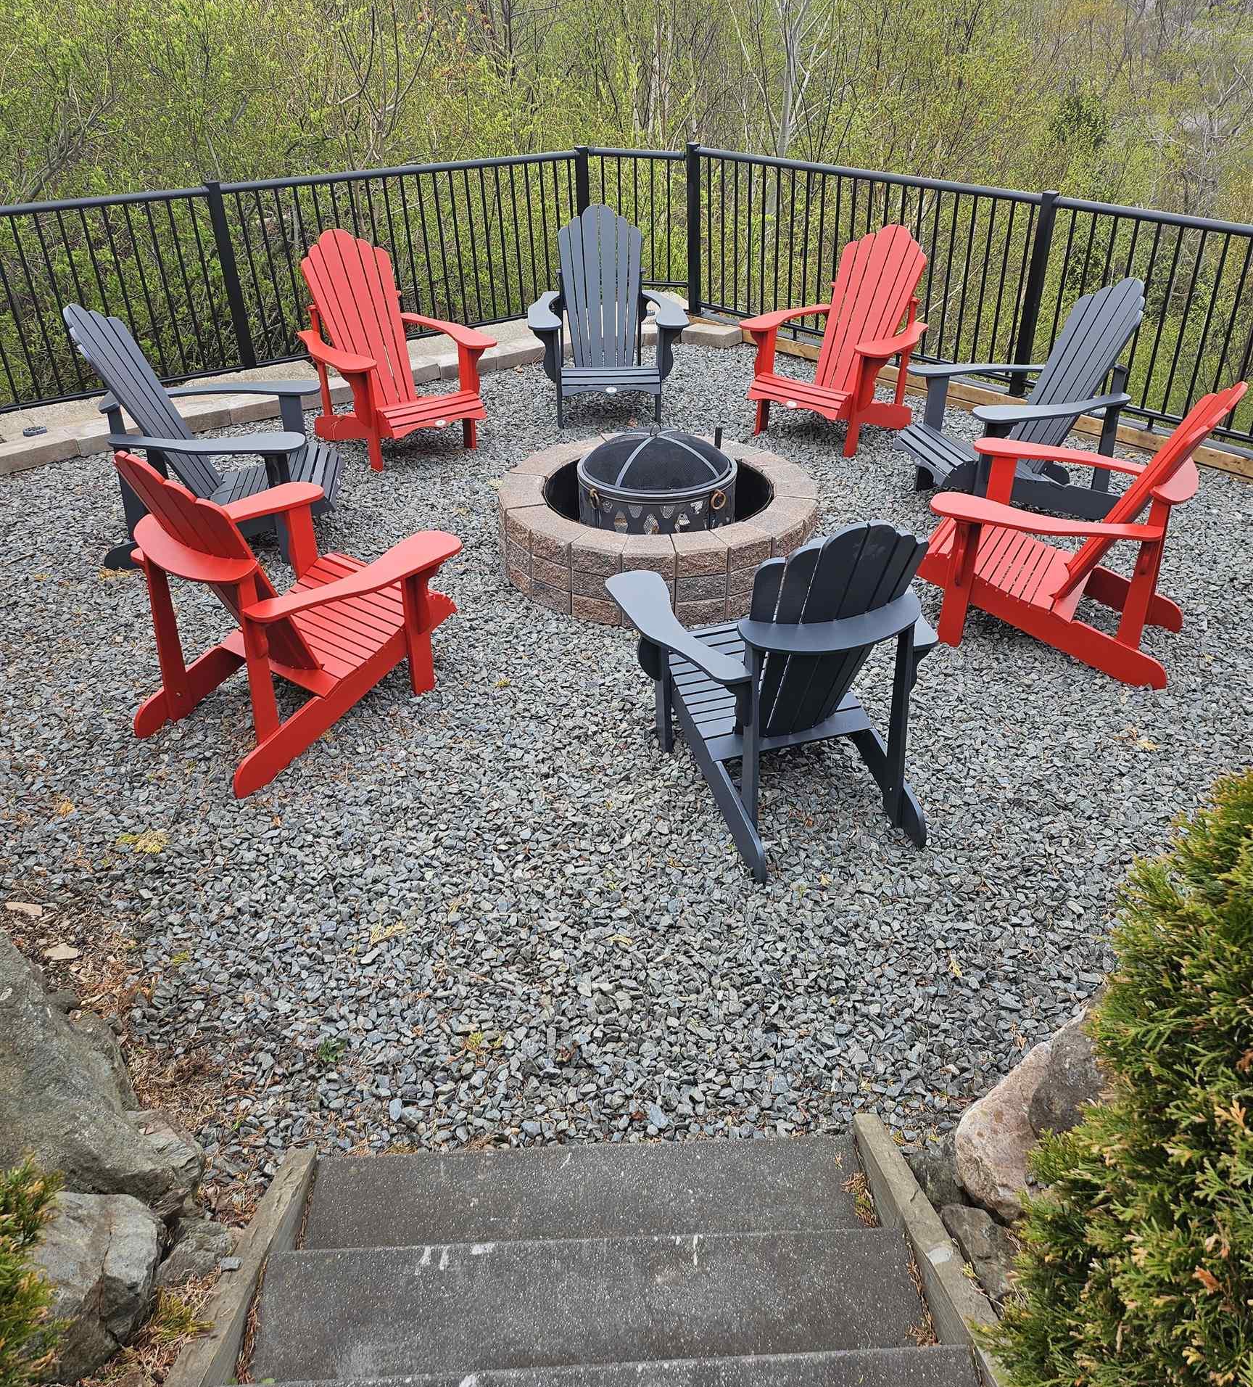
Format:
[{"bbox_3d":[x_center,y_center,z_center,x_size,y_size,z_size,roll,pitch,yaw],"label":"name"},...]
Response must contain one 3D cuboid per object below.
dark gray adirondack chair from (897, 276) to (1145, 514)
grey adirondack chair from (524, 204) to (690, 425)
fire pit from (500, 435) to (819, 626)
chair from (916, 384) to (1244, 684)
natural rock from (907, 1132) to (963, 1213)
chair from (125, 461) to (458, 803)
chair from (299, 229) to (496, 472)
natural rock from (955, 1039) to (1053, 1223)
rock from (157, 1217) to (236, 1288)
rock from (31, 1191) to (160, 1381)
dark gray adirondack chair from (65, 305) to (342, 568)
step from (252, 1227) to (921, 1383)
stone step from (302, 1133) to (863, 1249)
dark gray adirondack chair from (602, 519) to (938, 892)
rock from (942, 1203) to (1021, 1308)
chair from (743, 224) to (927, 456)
[{"bbox_3d":[1.806,-1.349,5.300,0.930,1.020,0.800,-7,33,-10],"label":"dark gray adirondack chair"},{"bbox_3d":[-0.119,-2.095,6.461,0.840,1.030,0.970,-3,33,-4],"label":"grey adirondack chair"},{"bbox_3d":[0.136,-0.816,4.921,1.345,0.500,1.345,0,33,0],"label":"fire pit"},{"bbox_3d":[1.605,-0.677,4.196,0.930,1.020,0.800,15,36,23],"label":"chair"},{"bbox_3d":[0.636,0.983,2.388,0.160,0.140,0.180,-1,34,1],"label":"natural rock"},{"bbox_3d":[-1.091,-0.404,3.723,0.840,1.030,0.970,22,39,30],"label":"chair"},{"bbox_3d":[-1.220,-1.752,5.906,0.840,1.030,0.970,-23,39,-31],"label":"chair"},{"bbox_3d":[0.782,0.858,2.288,0.230,0.250,0.300,-1,34,1],"label":"natural rock"},{"bbox_3d":[-0.790,1.028,2.129,0.165,0.120,0.150,0,33,0],"label":"rock"},{"bbox_3d":[-0.879,0.978,1.913,0.250,0.250,0.270,-1,34,1],"label":"rock"},{"bbox_3d":[-1.738,-1.108,4.859,0.930,1.020,0.800,-5,33,-7],"label":"dark gray adirondack chair"},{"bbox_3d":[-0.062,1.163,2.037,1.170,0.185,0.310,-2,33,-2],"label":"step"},{"bbox_3d":[-0.071,1.105,2.361,1.150,0.150,0.340,-2,34,-2],"label":"stone step"},{"bbox_3d":[0.464,-0.188,3.437,0.840,1.030,0.970,-10,34,-15],"label":"dark gray adirondack chair"},{"bbox_3d":[0.663,1.034,2.137,0.160,0.135,0.200,-3,33,-4],"label":"rock"},{"bbox_3d":[1.148,-1.878,6.134,0.800,1.020,0.930,25,40,34],"label":"chair"}]

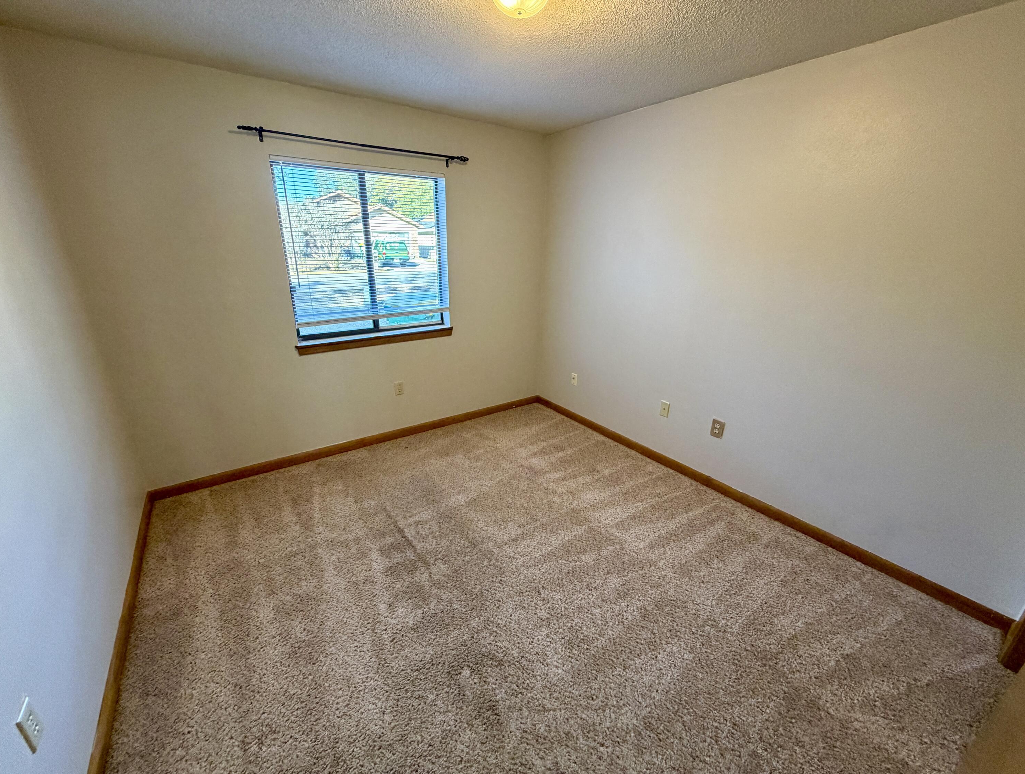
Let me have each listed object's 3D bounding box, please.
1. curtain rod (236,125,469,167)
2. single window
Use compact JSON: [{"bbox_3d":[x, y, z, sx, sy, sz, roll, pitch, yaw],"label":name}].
[{"bbox_3d":[-0.943,-1.563,2.749,1.468,0.075,0.096,-12,23,-33],"label":"curtain rod"},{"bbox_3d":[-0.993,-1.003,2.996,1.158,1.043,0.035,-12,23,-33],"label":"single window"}]

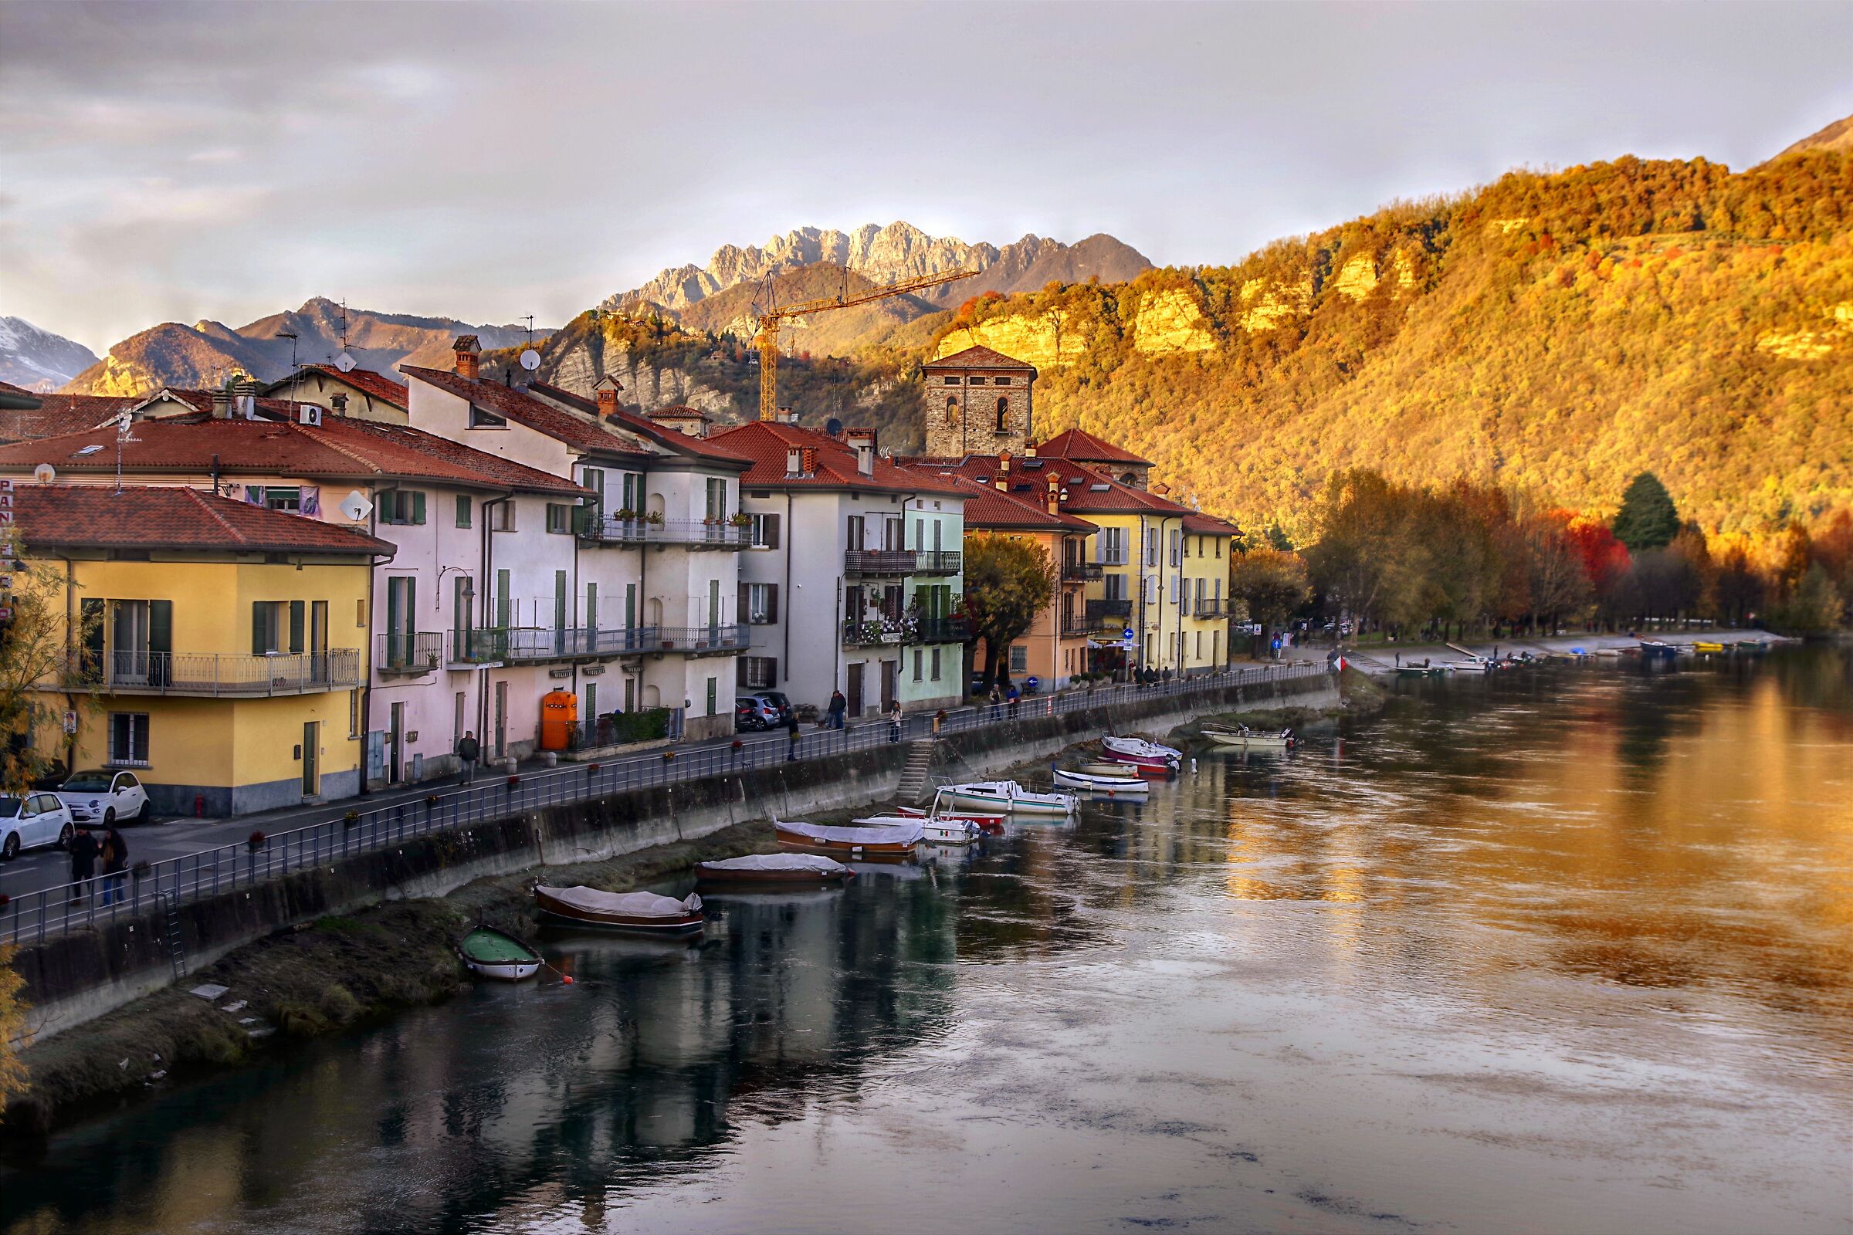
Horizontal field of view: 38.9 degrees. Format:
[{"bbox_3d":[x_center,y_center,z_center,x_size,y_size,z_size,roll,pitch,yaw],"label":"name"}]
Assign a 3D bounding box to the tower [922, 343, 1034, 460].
[{"bbox_3d":[3.801,-8.233,191.863,8.000,23.300,8.000,1,1,5],"label":"tower"}]

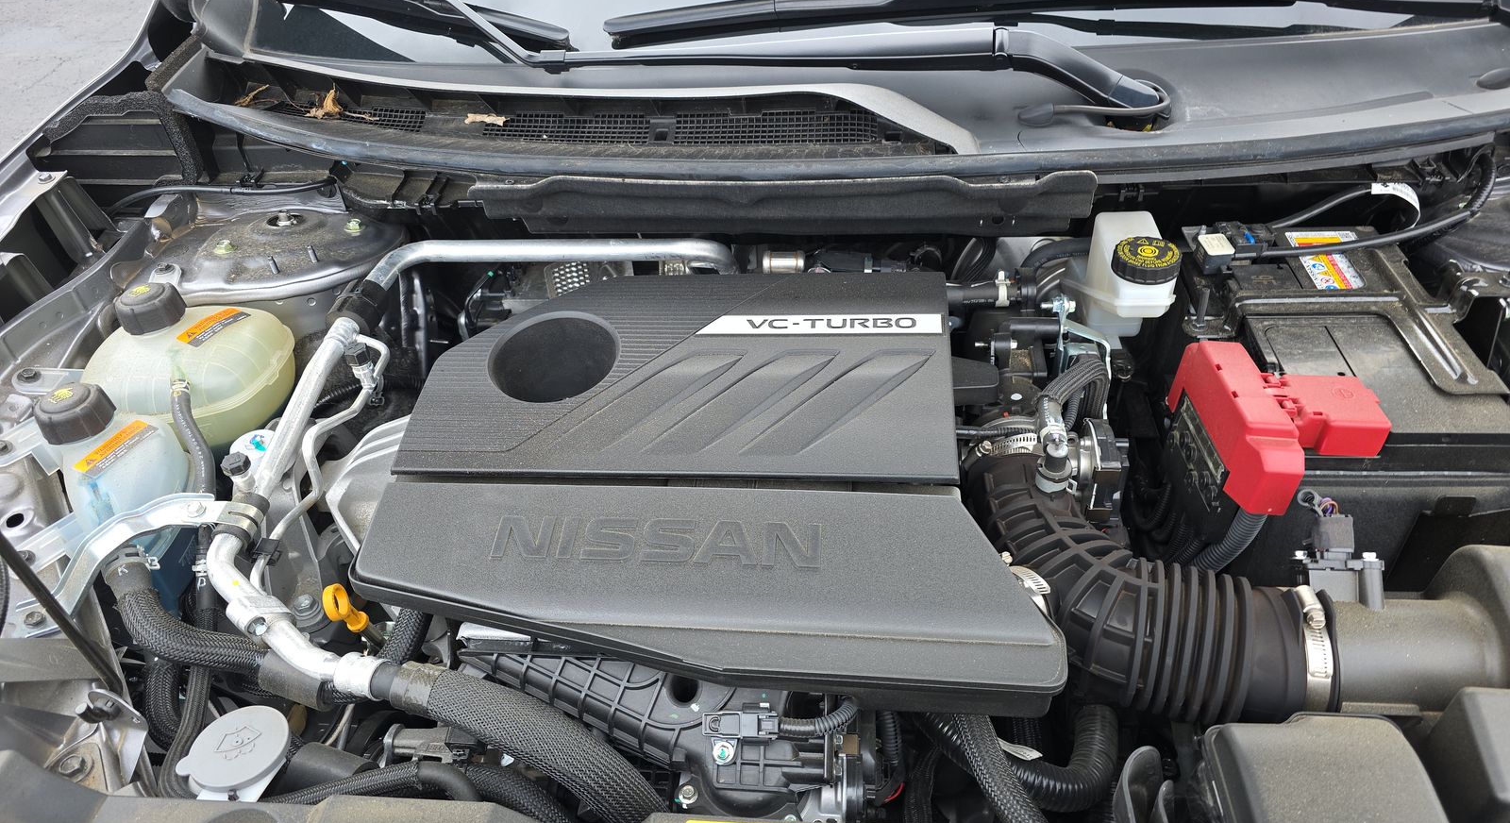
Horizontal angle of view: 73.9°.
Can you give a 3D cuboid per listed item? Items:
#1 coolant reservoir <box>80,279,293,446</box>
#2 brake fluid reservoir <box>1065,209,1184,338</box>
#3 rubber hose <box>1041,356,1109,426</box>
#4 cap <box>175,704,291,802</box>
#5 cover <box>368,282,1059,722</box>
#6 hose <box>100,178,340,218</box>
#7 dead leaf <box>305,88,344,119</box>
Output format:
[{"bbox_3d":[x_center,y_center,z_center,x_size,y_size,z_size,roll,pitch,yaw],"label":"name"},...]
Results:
[{"bbox_3d":[-0.497,-0.042,0.870,0.165,0.150,0.145,0,39,7],"label":"coolant reservoir"},{"bbox_3d":[0.319,-0.107,0.887,0.080,0.095,0.115,0,39,7],"label":"brake fluid reservoir"},{"bbox_3d":[0.239,-0.015,0.750,0.046,0.050,0.038,0,39,7],"label":"rubber hose"},{"bbox_3d":[-0.320,0.214,0.628,0.062,0.018,0.058,-3,39,2],"label":"cap"},{"bbox_3d":[-0.030,0.037,0.736,0.460,0.072,0.359,0,47,7],"label":"cover"},{"bbox_3d":[-0.575,-0.232,1.080,0.245,0.040,0.035,0,39,7],"label":"hose"},{"bbox_3d":[-0.454,-0.325,1.060,0.038,0.031,0.026,0,39,7],"label":"dead leaf"}]

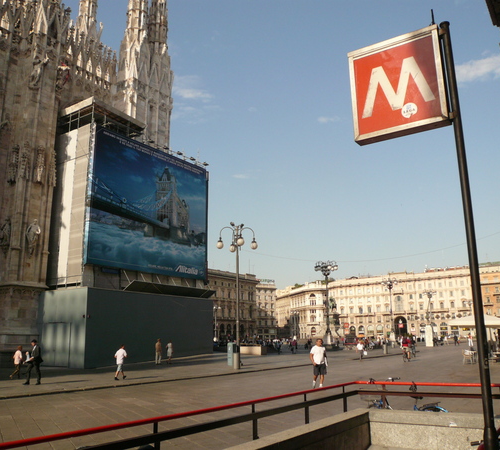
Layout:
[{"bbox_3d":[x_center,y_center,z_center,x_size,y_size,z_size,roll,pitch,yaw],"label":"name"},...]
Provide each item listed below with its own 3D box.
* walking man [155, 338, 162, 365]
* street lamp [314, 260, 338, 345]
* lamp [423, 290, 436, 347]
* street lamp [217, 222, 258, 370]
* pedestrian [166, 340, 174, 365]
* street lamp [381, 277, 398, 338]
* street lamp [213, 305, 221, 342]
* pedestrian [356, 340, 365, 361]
[{"bbox_3d":[-6.412,8.904,34.085,0.550,1.747,0.420,-6,-14,21],"label":"walking man"},{"bbox_3d":[12.602,12.609,79.233,3.800,13.648,3.800,-1,-13,0],"label":"street lamp"},{"bbox_3d":[47.344,23.842,127.541,3.500,13.420,3.500,-10,-16,34],"label":"lamp"},{"bbox_3d":[-0.754,4.188,29.625,2.600,8.895,2.600,2,-14,-13],"label":"street lamp"},{"bbox_3d":[-5.743,9.173,34.972,0.520,1.611,0.420,-8,-15,27],"label":"pedestrian"},{"bbox_3d":[29.753,17.676,102.489,3.500,13.265,3.500,-10,-16,34],"label":"street lamp"},{"bbox_3d":[-12.505,36.331,179.026,3.500,13.637,3.500,-10,-16,34],"label":"street lamp"},{"bbox_3d":[9.091,10.373,39.999,0.650,1.659,0.500,-4,-14,15],"label":"pedestrian"}]

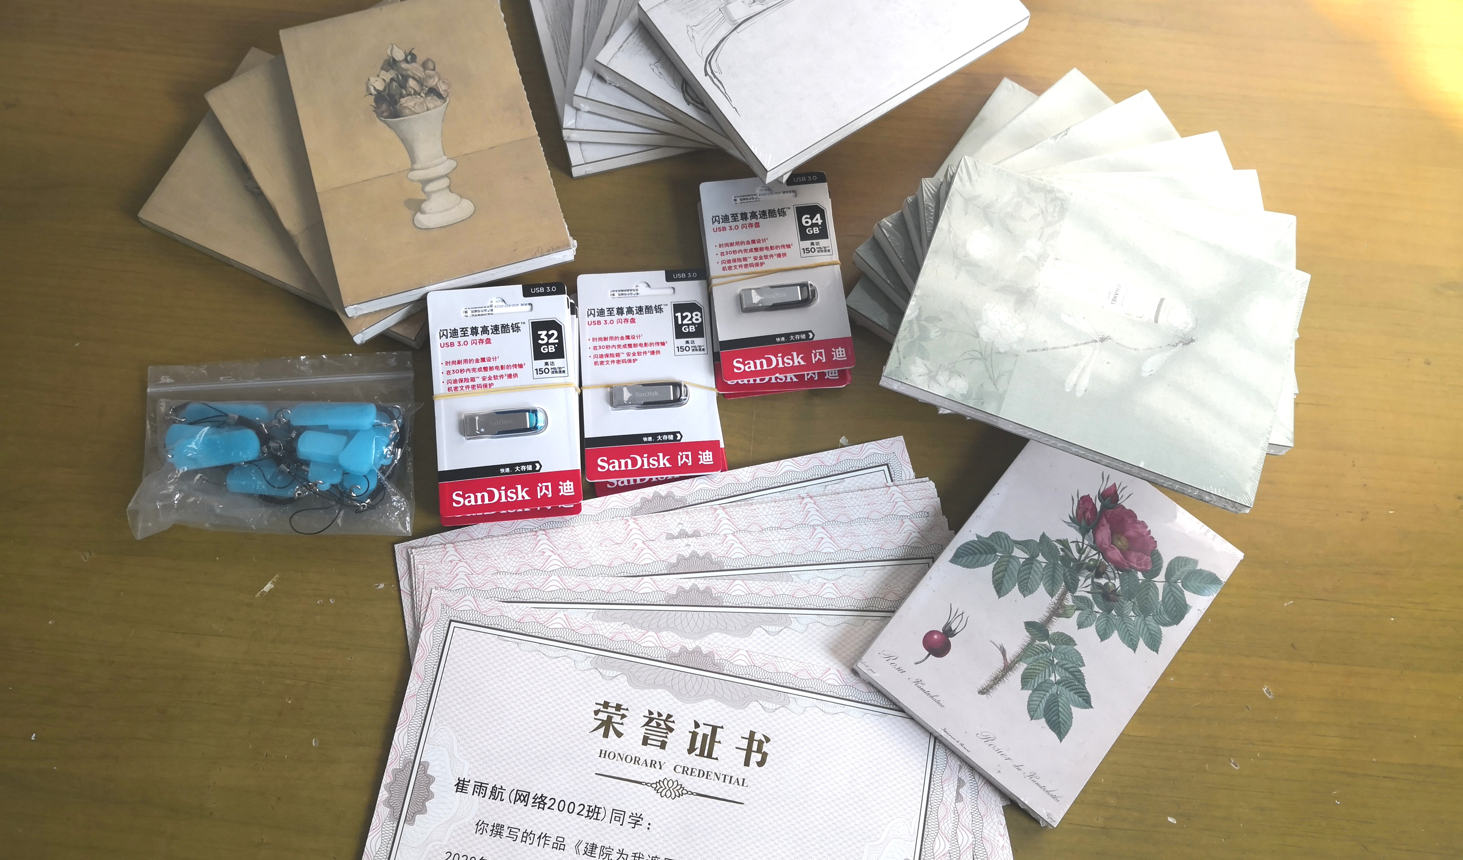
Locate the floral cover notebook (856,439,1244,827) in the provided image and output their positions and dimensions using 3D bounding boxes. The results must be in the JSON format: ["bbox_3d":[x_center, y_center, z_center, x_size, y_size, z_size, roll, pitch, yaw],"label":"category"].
[{"bbox_3d":[0.178,0.101,0.635,0.131,0.015,0.188,39,75,8],"label":"floral cover notebook"}]

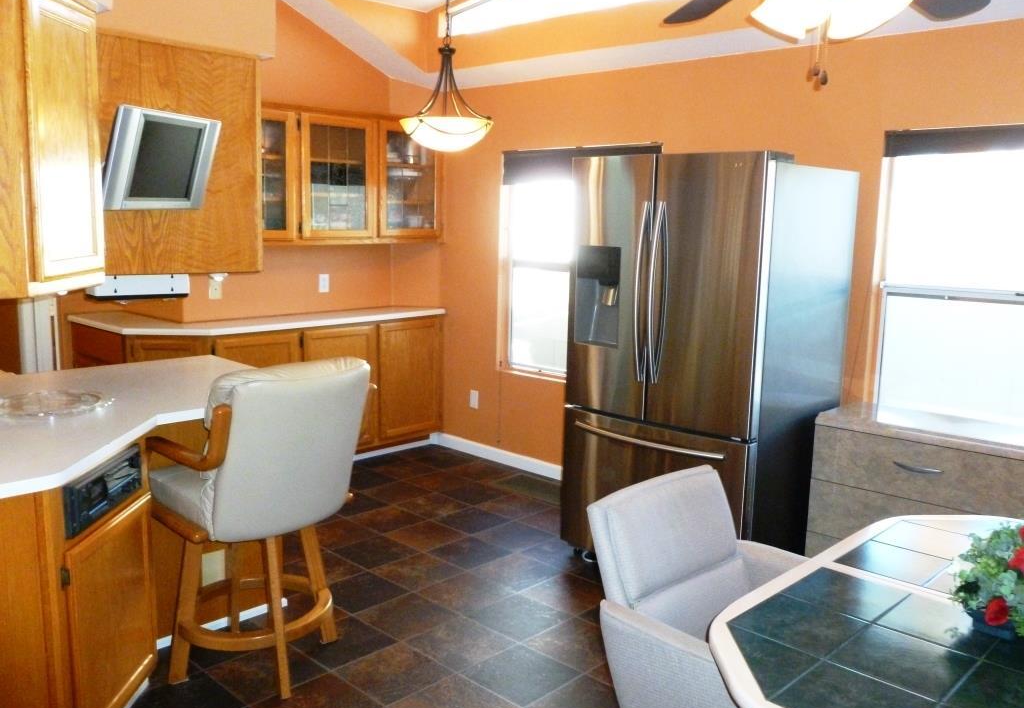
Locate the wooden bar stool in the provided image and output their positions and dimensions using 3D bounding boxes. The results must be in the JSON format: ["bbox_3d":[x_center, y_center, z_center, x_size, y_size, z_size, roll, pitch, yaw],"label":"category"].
[{"bbox_3d":[-0.849,0.544,2.778,0.636,1.056,0.558,9,12,40],"label":"wooden bar stool"}]

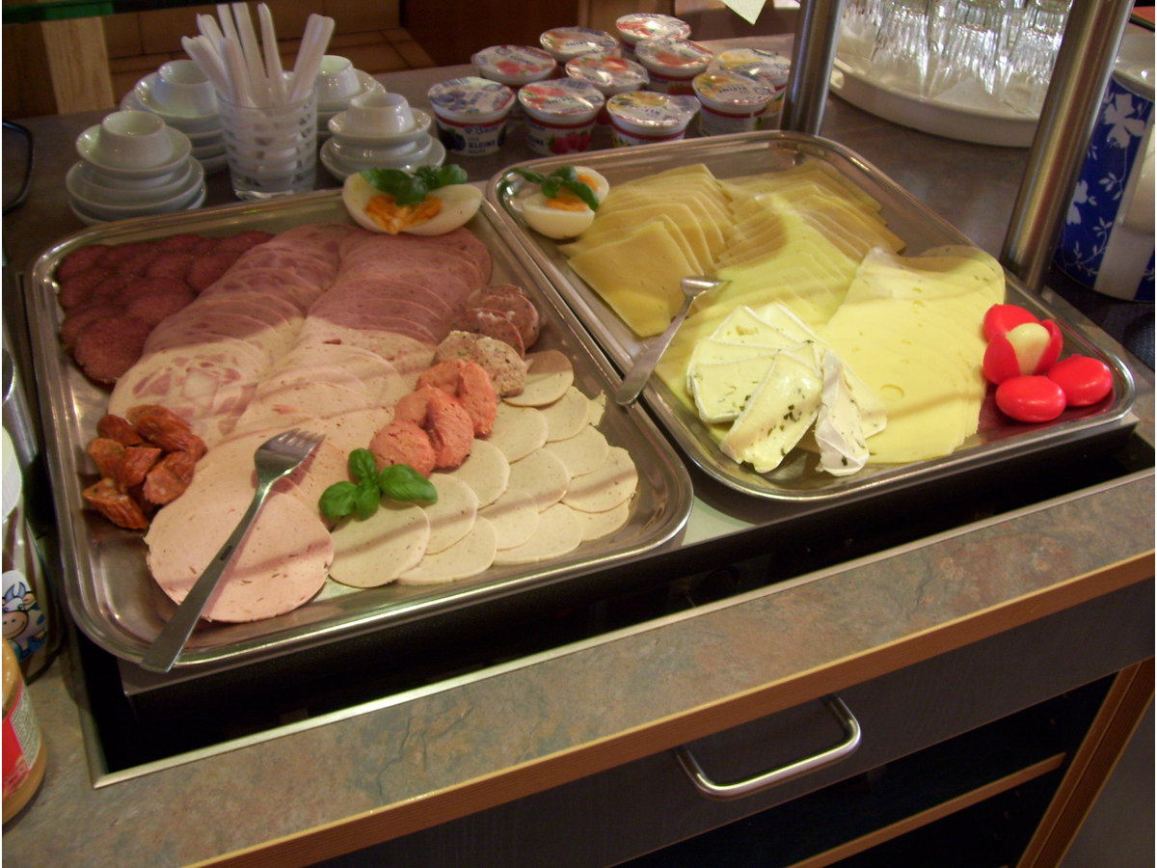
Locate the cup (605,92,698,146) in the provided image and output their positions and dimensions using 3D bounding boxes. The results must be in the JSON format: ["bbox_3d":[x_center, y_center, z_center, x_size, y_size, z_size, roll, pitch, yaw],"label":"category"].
[{"bbox_3d":[0.059,-0.257,1.013,0.073,0.043,0.073,3,37,-2],"label":"cup"}]

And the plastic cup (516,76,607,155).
[{"bbox_3d":[-0.015,-0.265,1.016,0.073,0.043,0.073,3,37,-2],"label":"plastic cup"}]

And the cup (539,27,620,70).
[{"bbox_3d":[-0.001,-0.350,1.131,0.073,0.043,0.073,3,37,-2],"label":"cup"}]

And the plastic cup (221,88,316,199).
[{"bbox_3d":[-0.234,-0.226,0.916,0.074,0.077,0.074,3,37,-2],"label":"plastic cup"}]

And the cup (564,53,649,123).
[{"bbox_3d":[0.024,-0.307,1.076,0.073,0.043,0.073,3,37,-2],"label":"cup"}]

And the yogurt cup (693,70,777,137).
[{"bbox_3d":[0.134,-0.287,1.061,0.073,0.043,0.073,3,37,-2],"label":"yogurt cup"}]

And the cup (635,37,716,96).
[{"bbox_3d":[0.088,-0.336,1.122,0.073,0.043,0.073,3,37,-2],"label":"cup"}]

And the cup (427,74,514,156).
[{"bbox_3d":[-0.089,-0.263,1.006,0.073,0.043,0.073,3,37,-2],"label":"cup"}]

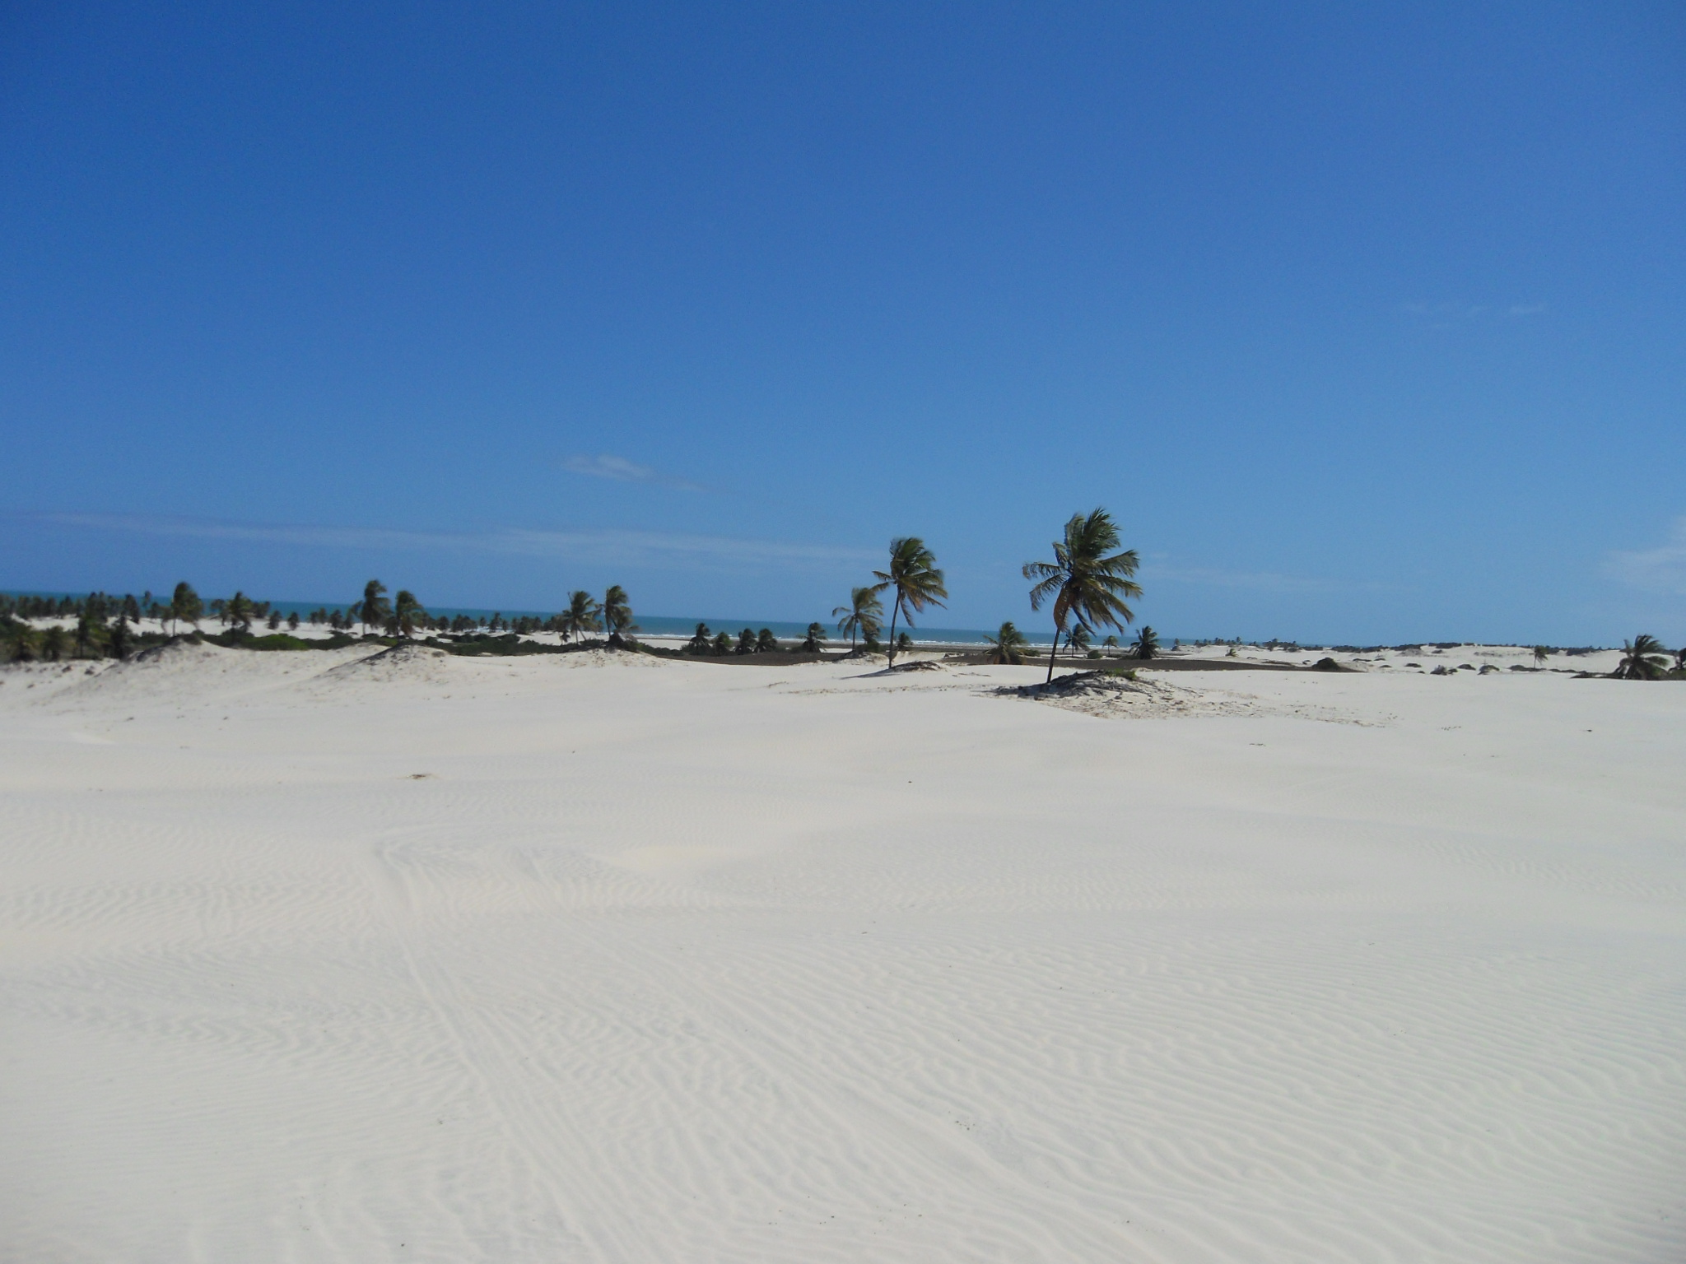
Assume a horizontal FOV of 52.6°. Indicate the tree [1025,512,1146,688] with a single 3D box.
[{"bbox_3d":[12.375,-1.870,88.000,6.190,9.110,6.190,2,0,0],"label":"tree"}]

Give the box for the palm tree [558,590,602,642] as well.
[{"bbox_3d":[-31.680,-1.822,205.000,5.230,6.340,5.230,2,0,0],"label":"palm tree"}]

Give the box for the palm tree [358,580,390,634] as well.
[{"bbox_3d":[-53.639,-2.712,195.000,3.770,6.480,4.330,2,0,0],"label":"palm tree"}]

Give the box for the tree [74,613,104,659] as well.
[{"bbox_3d":[-79.624,0.487,180.000,3.340,5.290,3.840,2,0,0],"label":"tree"}]

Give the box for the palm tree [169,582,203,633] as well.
[{"bbox_3d":[-71.401,-2.644,185.000,3.720,5.720,4.270,2,0,0],"label":"palm tree"}]

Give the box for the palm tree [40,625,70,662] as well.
[{"bbox_3d":[-83.171,1.460,180.000,3.200,4.450,3.200,2,0,0],"label":"palm tree"}]

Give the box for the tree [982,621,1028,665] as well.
[{"bbox_3d":[16.632,1.285,175.000,4.730,4.870,4.730,2,0,0],"label":"tree"}]

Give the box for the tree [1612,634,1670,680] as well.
[{"bbox_3d":[67.839,2.185,145.000,4.930,4.030,4.930,2,0,0],"label":"tree"}]

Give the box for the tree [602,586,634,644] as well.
[{"bbox_3d":[-25.765,-1.883,195.000,3.770,6.930,4.330,2,0,0],"label":"tree"}]

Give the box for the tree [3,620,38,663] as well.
[{"bbox_3d":[-86.926,1.252,180.000,3.760,4.870,3.760,2,0,0],"label":"tree"}]

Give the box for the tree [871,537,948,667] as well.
[{"bbox_3d":[4.799,-2.138,123.000,5.510,9.310,5.510,2,0,0],"label":"tree"}]

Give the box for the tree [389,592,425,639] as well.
[{"bbox_3d":[-47.315,-1.715,185.000,4.150,5.570,4.150,2,0,0],"label":"tree"}]

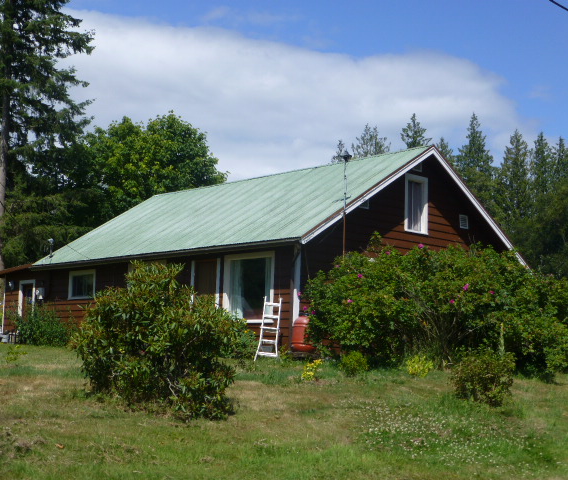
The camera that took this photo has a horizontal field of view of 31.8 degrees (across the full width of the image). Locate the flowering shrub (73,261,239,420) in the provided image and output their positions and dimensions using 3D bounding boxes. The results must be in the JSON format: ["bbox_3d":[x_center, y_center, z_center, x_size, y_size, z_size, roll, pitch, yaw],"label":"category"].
[{"bbox_3d":[-1.750,1.335,13.600,2.100,2.050,2.000,3,-7,-7],"label":"flowering shrub"}]

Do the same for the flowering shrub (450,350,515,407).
[{"bbox_3d":[3.022,2.109,15.200,0.930,0.790,0.880,0,-7,11],"label":"flowering shrub"}]

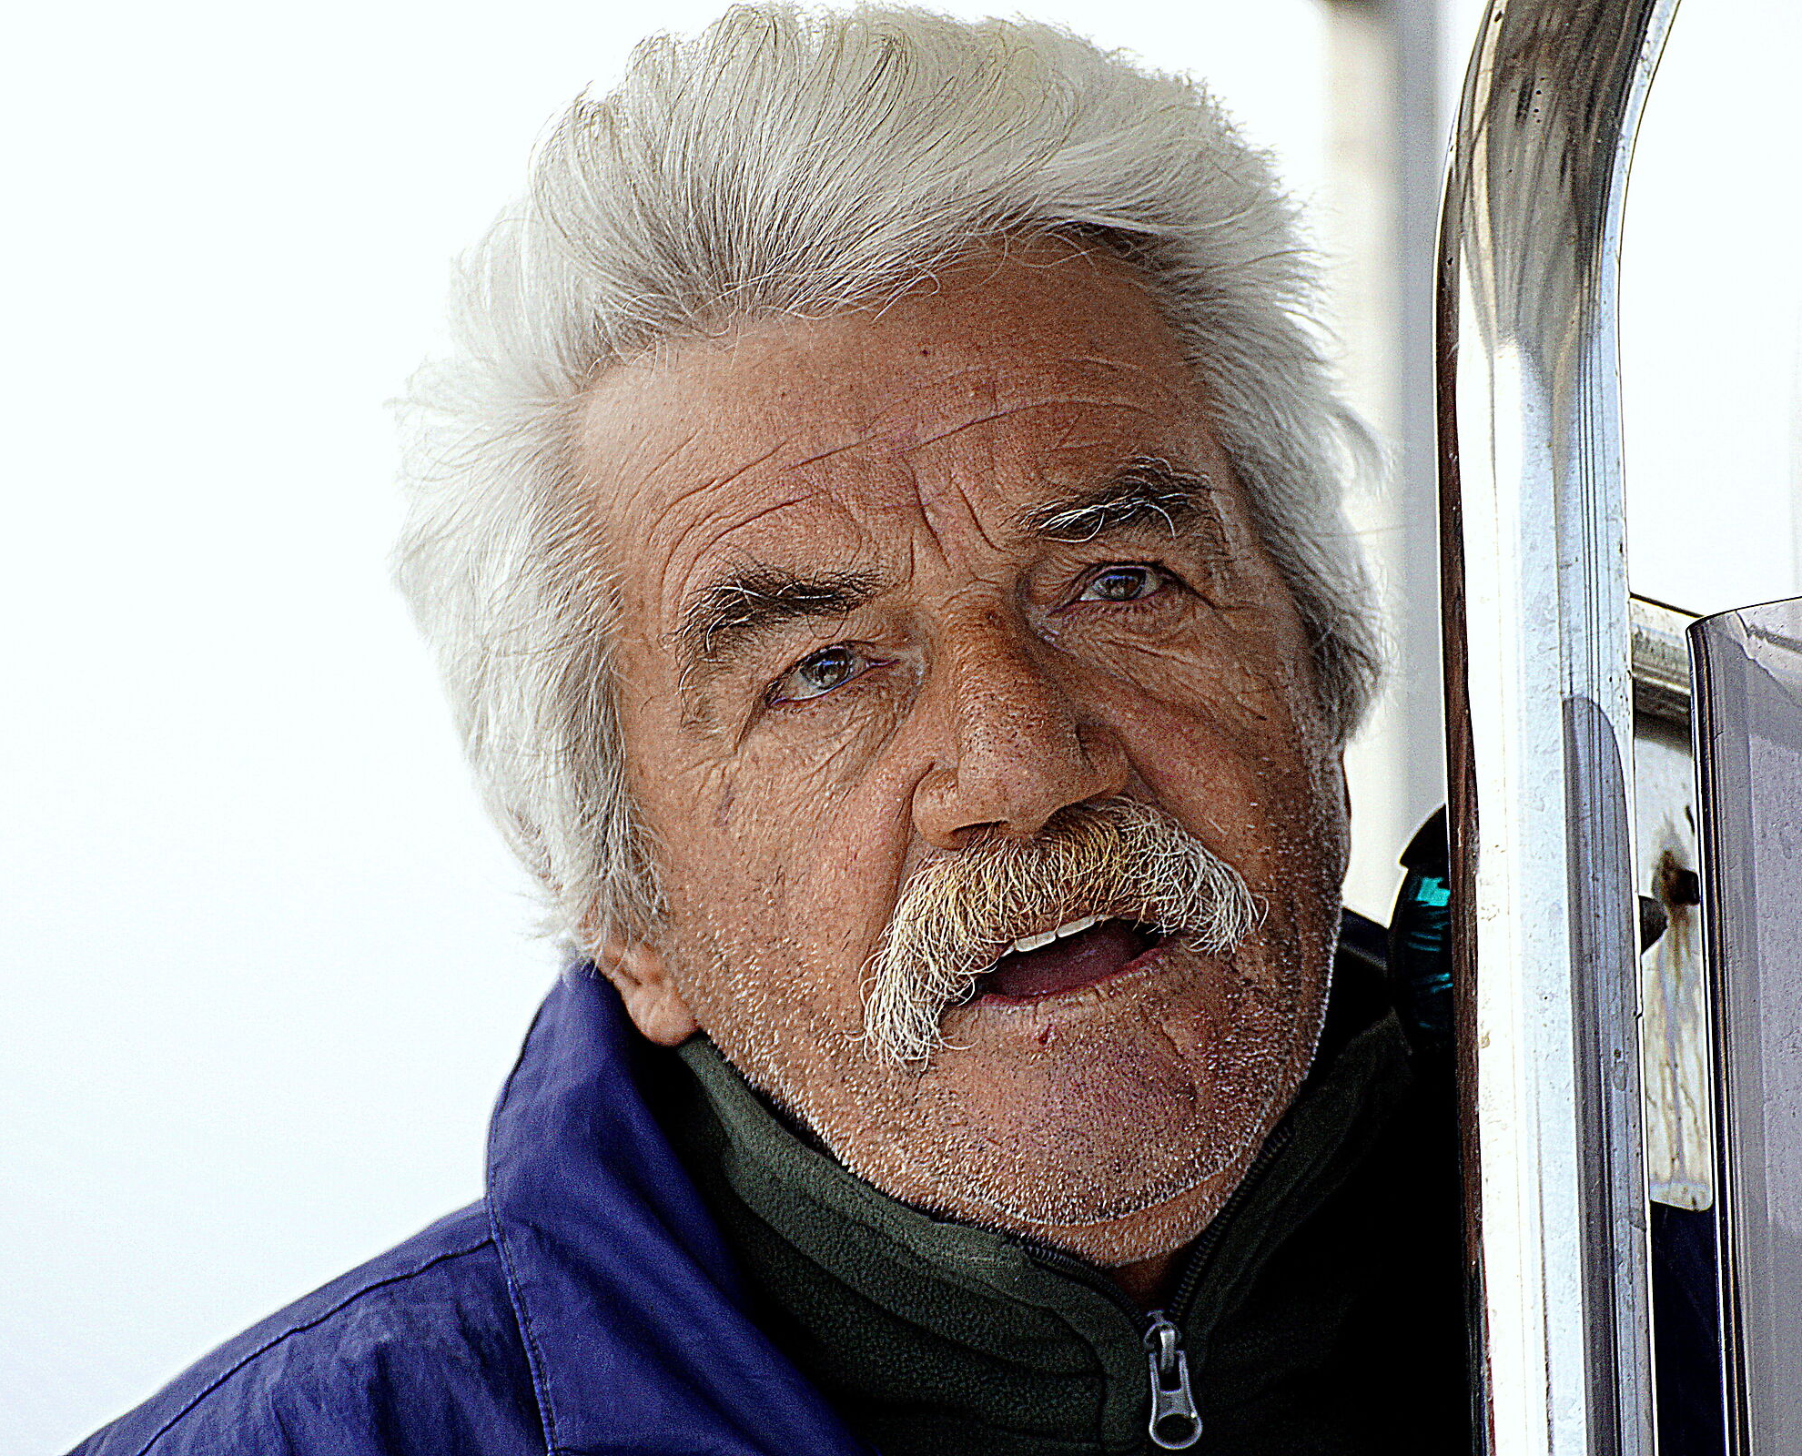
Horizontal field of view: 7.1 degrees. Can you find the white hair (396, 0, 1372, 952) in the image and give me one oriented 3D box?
[{"bbox_3d":[-0.005,-0.049,3.046,0.190,0.203,0.207,-16,-7,-11],"label":"white hair"}]

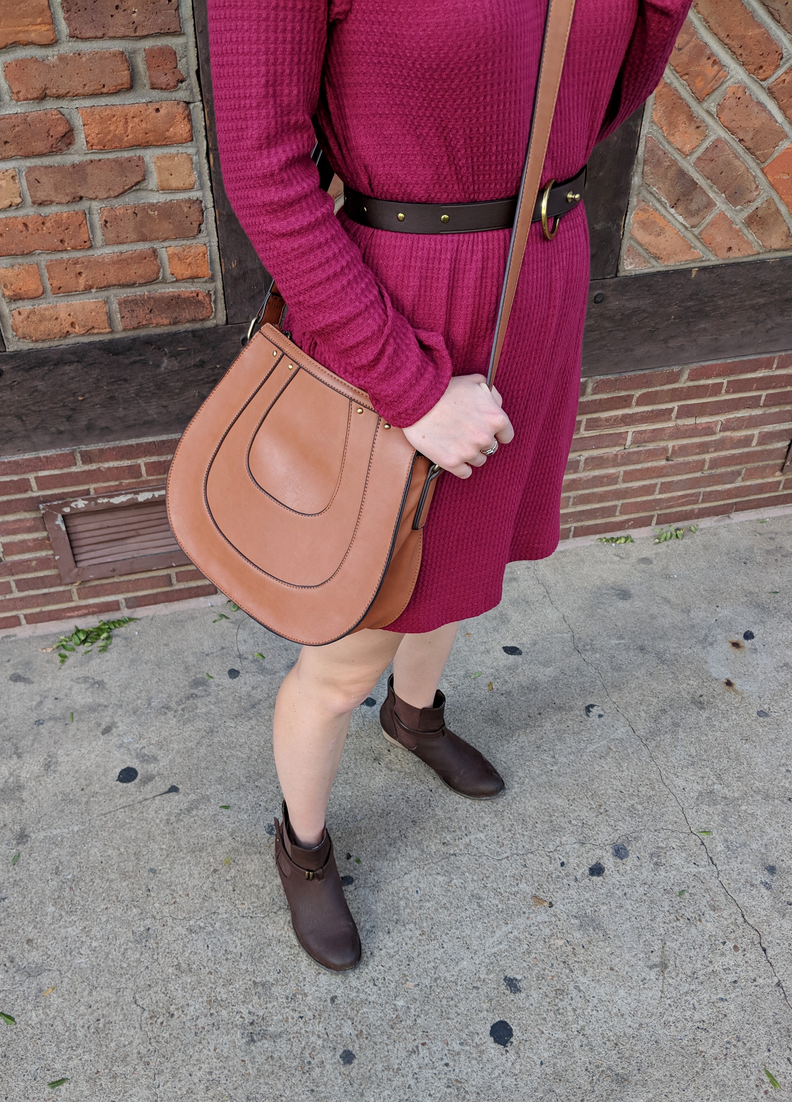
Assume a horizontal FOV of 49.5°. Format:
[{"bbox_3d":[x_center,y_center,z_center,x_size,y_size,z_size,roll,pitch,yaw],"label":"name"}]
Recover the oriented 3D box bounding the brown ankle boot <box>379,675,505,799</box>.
[{"bbox_3d":[0.094,0.368,1.712,0.265,0.149,0.094,28,46,33],"label":"brown ankle boot"}]

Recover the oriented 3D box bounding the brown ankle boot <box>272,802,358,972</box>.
[{"bbox_3d":[-0.143,0.560,1.462,0.094,0.147,0.263,-16,40,-19],"label":"brown ankle boot"}]

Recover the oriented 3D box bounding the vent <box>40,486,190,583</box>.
[{"bbox_3d":[-0.585,-0.054,1.983,0.400,0.220,0.040,-7,38,-9],"label":"vent"}]

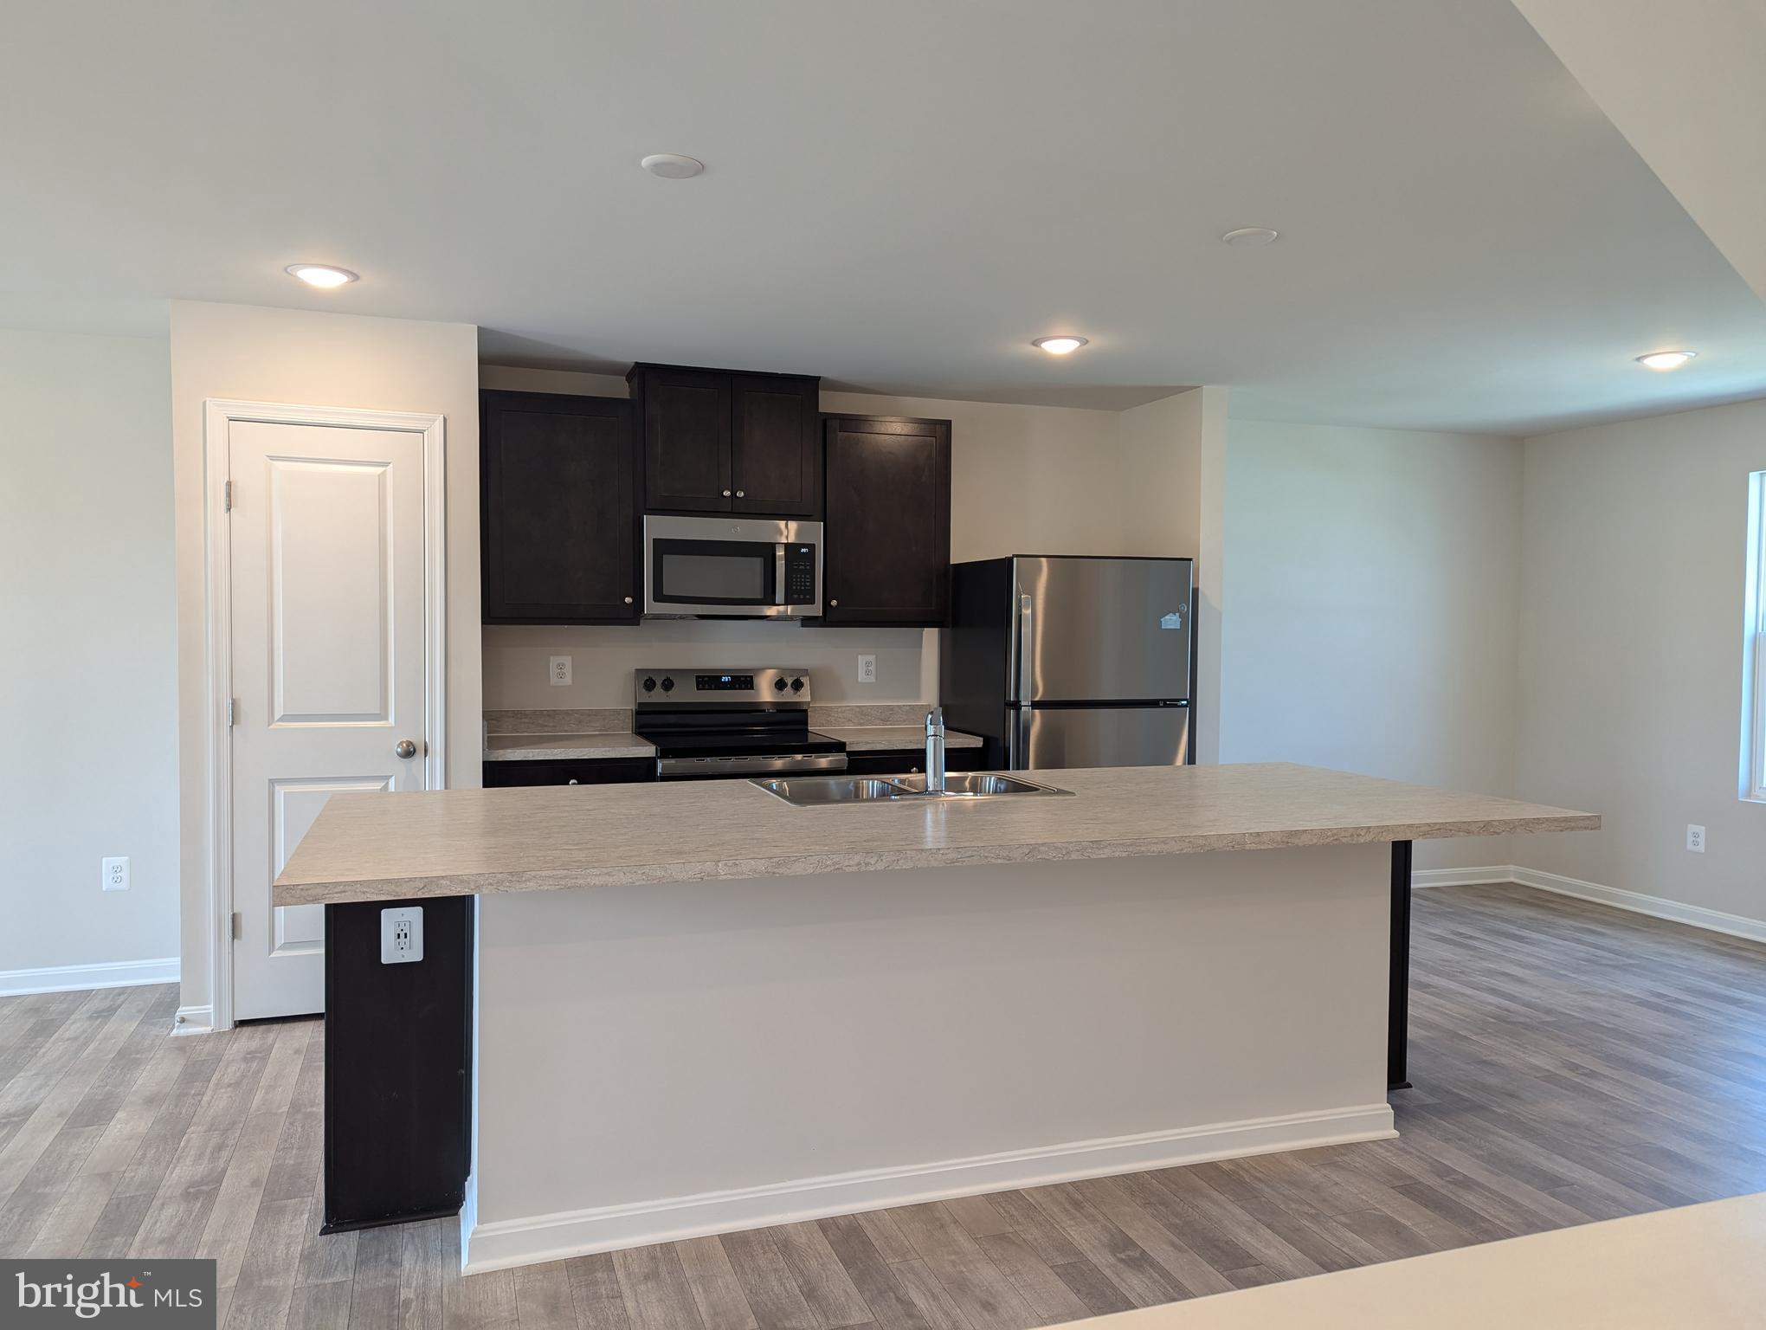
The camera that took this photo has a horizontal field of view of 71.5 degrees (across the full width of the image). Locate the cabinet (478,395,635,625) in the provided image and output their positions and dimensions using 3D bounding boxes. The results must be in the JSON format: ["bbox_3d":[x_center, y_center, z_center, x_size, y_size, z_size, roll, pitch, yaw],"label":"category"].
[{"bbox_3d":[-1.320,-0.613,4.986,0.613,0.907,0.328,0,2,-19],"label":"cabinet"}]

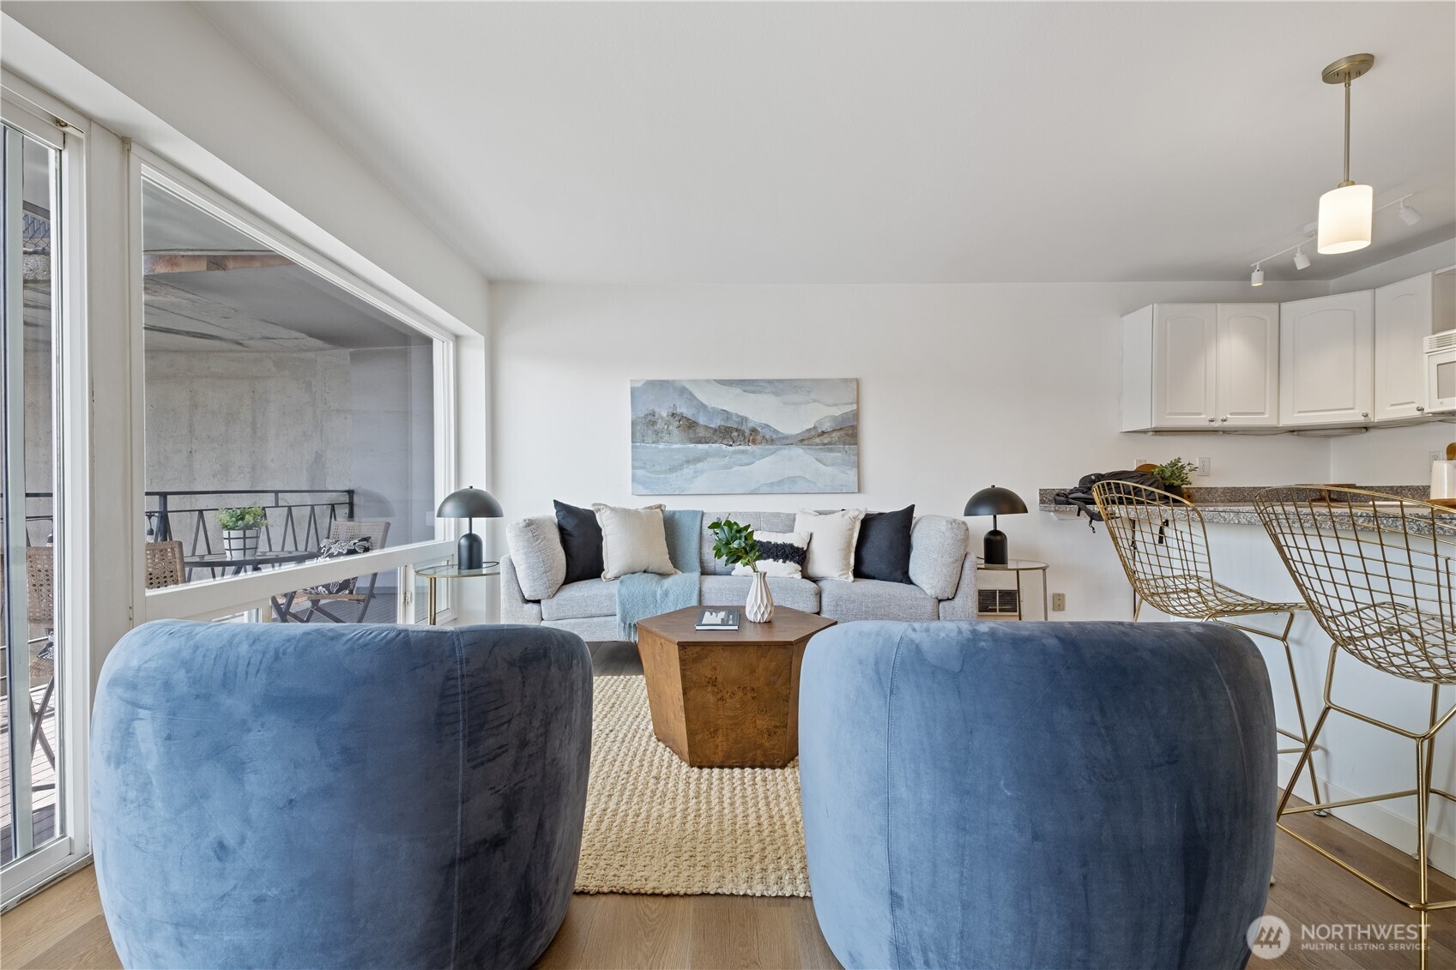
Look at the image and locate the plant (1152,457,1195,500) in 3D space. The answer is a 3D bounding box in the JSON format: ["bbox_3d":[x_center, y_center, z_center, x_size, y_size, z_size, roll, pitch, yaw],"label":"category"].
[{"bbox_3d":[2.755,-0.030,3.750,0.250,0.285,0.240,0,0,0],"label":"plant"}]

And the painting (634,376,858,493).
[{"bbox_3d":[0.120,-0.319,4.009,1.505,0.752,0.036,-1,-1,-1],"label":"painting"}]

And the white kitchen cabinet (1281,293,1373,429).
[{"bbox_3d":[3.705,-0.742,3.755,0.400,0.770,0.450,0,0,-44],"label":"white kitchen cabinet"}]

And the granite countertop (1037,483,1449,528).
[{"bbox_3d":[2.496,0.094,3.012,0.800,0.160,2.150,-1,-1,-1],"label":"granite countertop"}]

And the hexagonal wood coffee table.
[{"bbox_3d":[0.038,0.800,2.510,0.830,0.455,0.720,0,0,-1],"label":"hexagonal wood coffee table"}]

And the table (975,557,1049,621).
[{"bbox_3d":[1.627,0.755,3.572,0.515,0.574,0.515,-1,-1,-1],"label":"table"}]

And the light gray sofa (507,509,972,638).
[{"bbox_3d":[0.055,0.609,3.550,2.450,0.897,0.860,-1,-1,-1],"label":"light gray sofa"}]

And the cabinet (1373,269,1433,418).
[{"bbox_3d":[3.865,-0.742,3.330,0.335,0.770,0.290,0,0,-1],"label":"cabinet"}]

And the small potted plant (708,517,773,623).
[{"bbox_3d":[0.052,0.360,2.585,0.265,0.445,0.230,0,0,0],"label":"small potted plant"}]

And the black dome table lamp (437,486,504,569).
[{"bbox_3d":[-1.534,0.258,3.610,0.395,0.502,0.395,-1,-1,-1],"label":"black dome table lamp"}]

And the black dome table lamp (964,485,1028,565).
[{"bbox_3d":[1.610,0.243,3.640,0.380,0.485,0.380,0,0,0],"label":"black dome table lamp"}]

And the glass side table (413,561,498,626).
[{"bbox_3d":[-1.533,0.785,3.483,0.515,0.574,0.515,-1,-1,-1],"label":"glass side table"}]

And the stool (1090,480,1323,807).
[{"bbox_3d":[1.675,0.505,2.140,0.510,1.030,0.530,0,0,-5],"label":"stool"}]

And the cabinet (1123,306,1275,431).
[{"bbox_3d":[3.059,-0.746,3.953,0.815,0.780,0.310,-1,-1,-1],"label":"cabinet"}]

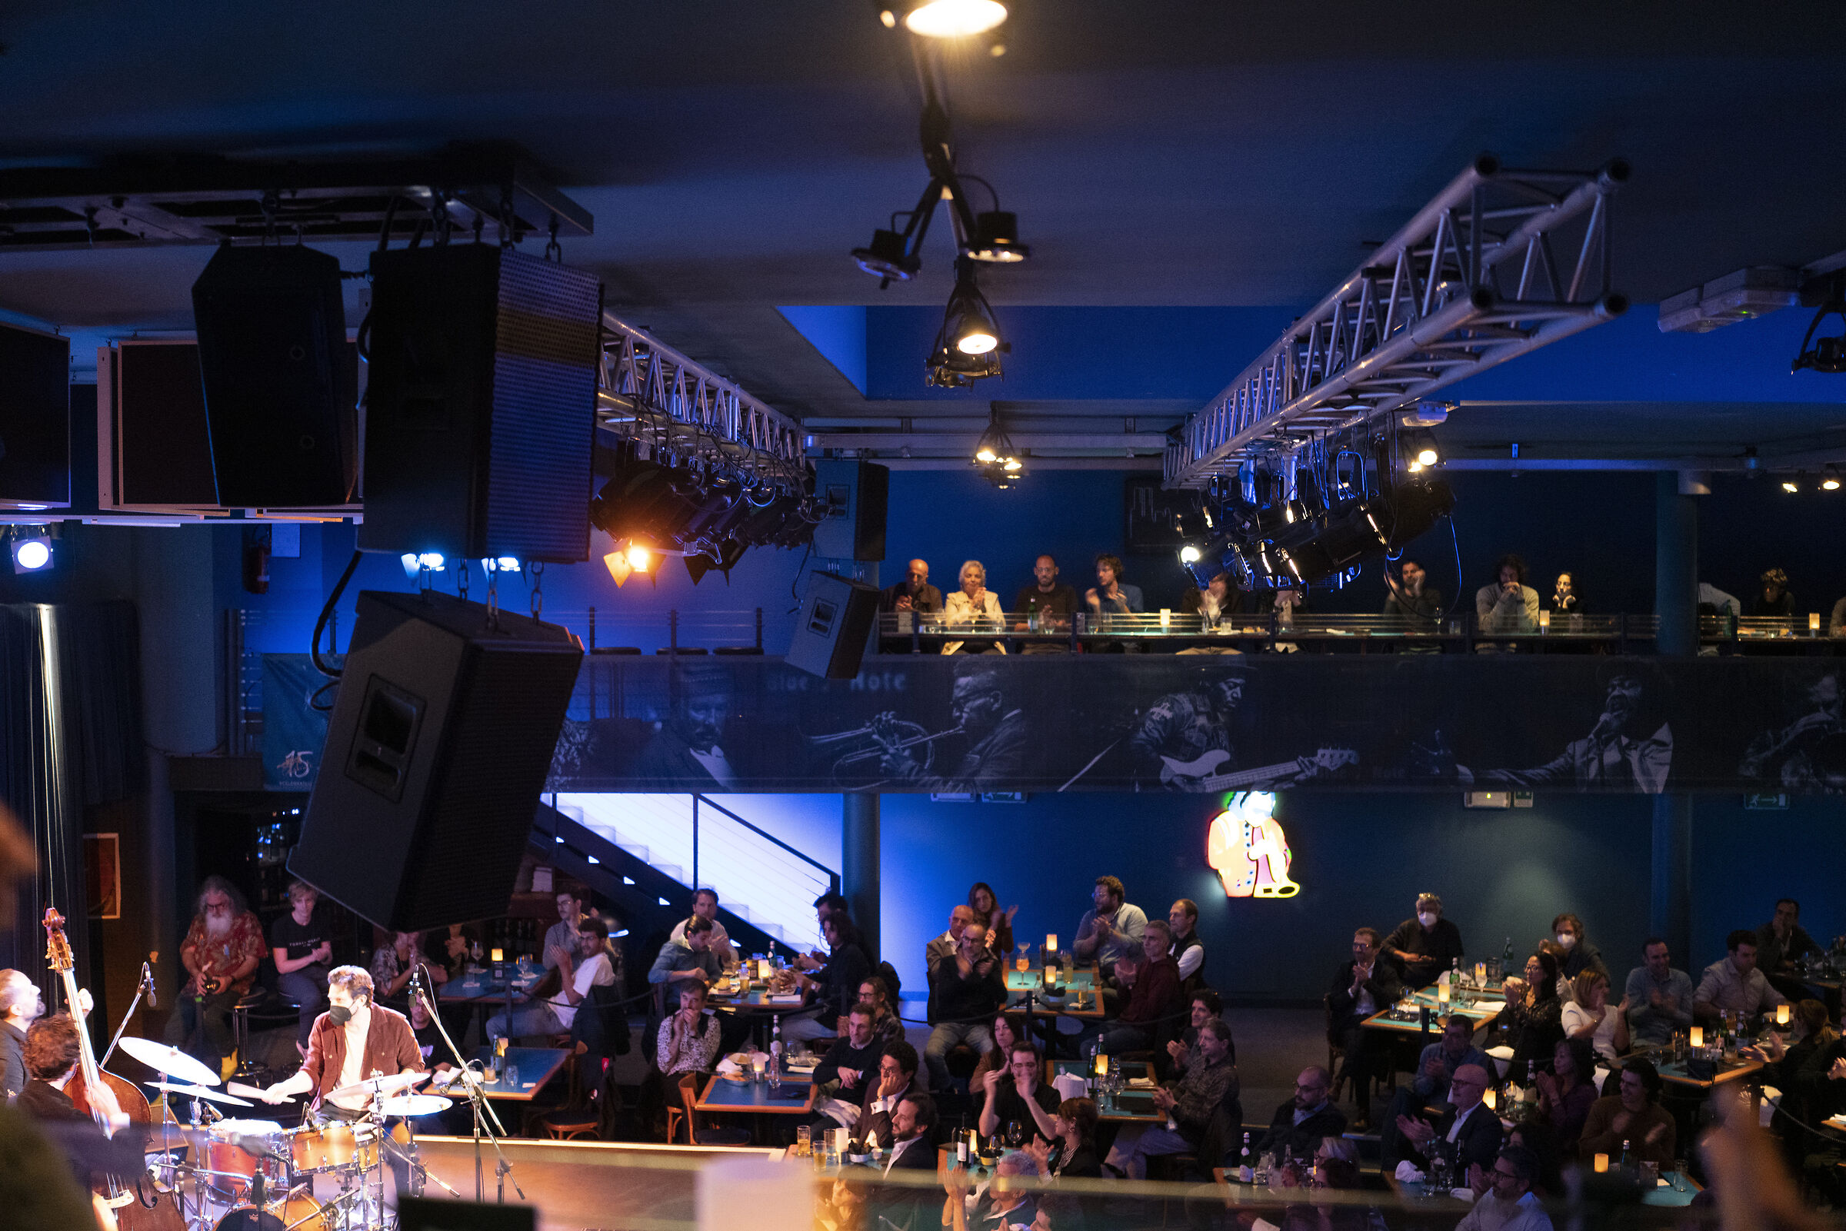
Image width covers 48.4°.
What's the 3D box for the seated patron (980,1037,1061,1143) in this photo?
[{"bbox_3d":[0.576,3.248,12.500,0.540,1.270,0.800,0,2,0],"label":"seated patron"}]

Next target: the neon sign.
[{"bbox_3d":[2.817,1.870,17.501,0.800,1.080,0.100,0,1,3],"label":"neon sign"}]

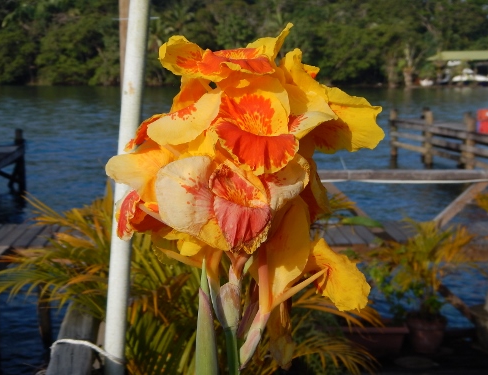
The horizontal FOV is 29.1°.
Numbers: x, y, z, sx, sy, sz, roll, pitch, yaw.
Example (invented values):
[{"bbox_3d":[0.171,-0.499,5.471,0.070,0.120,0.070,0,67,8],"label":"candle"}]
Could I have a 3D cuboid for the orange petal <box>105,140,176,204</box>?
[{"bbox_3d":[-0.097,-0.015,0.870,0.065,0.056,0.035,3,7,24],"label":"orange petal"}]

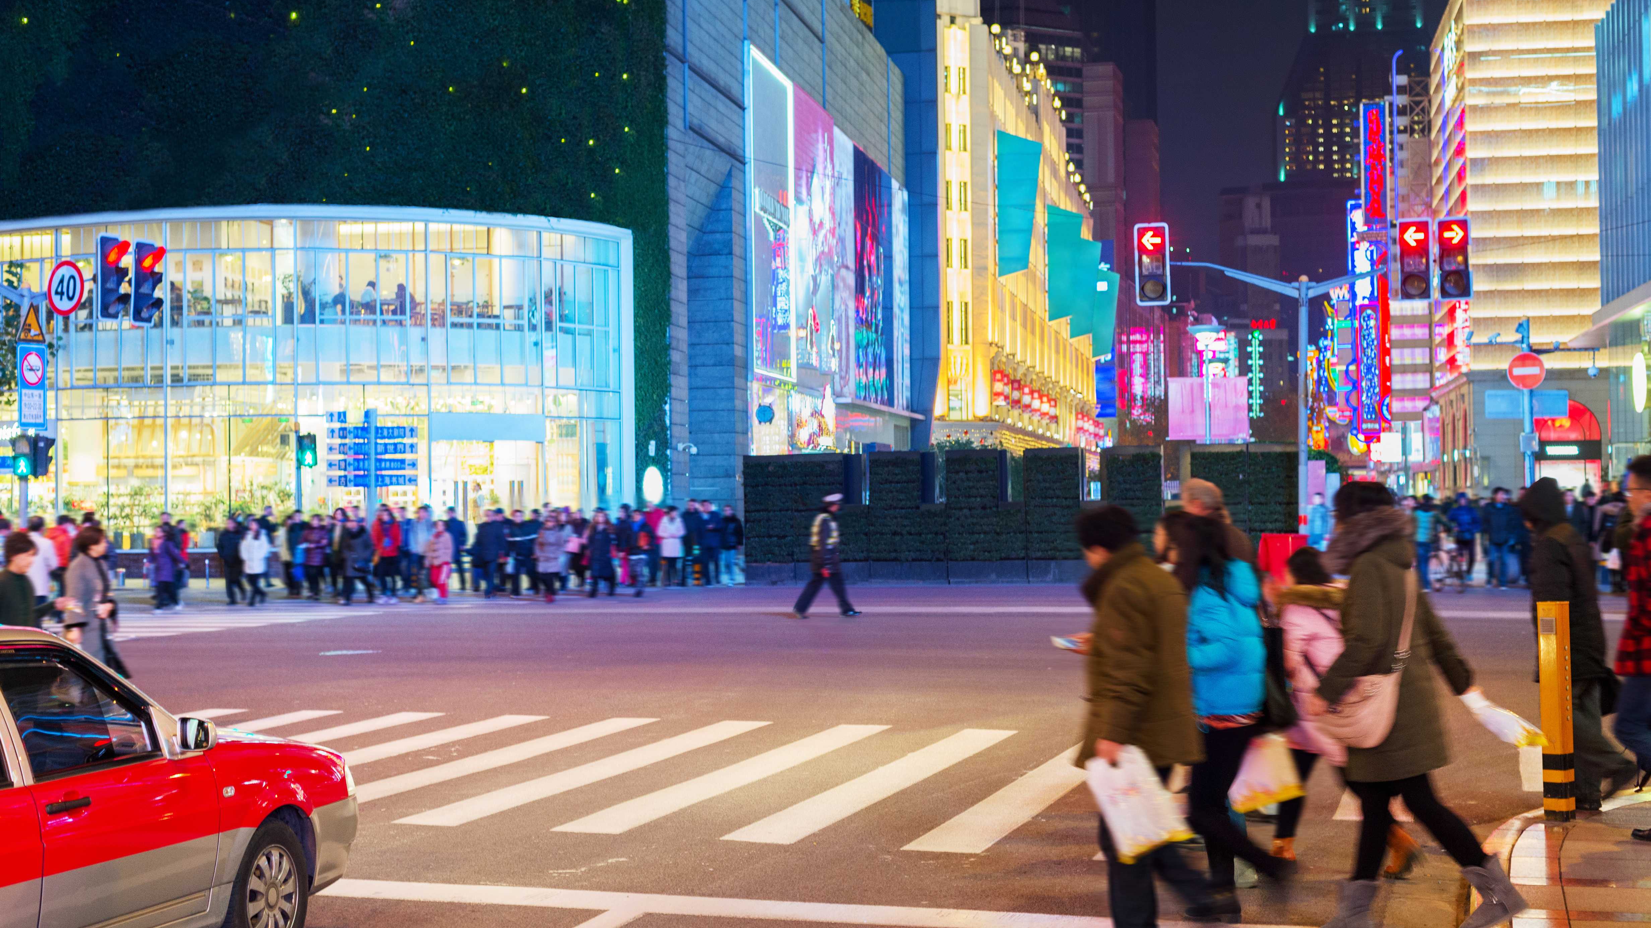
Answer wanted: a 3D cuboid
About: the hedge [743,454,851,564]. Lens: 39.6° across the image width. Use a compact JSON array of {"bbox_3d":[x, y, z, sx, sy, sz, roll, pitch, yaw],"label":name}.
[{"bbox_3d":[-0.483,0.903,45.954,2.246,2.158,0.600,-1,-1,17],"label":"hedge"}]

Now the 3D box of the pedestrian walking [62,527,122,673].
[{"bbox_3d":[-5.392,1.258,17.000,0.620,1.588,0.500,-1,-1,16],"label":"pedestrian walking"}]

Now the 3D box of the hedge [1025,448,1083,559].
[{"bbox_3d":[4.488,0.776,44.387,1.123,2.151,0.600,-1,-1,17],"label":"hedge"}]

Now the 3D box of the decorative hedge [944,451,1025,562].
[{"bbox_3d":[3.180,0.817,44.799,1.620,2.154,0.600,-1,-1,17],"label":"decorative hedge"}]

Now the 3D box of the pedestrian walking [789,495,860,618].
[{"bbox_3d":[0.000,1.323,33.000,0.950,1.773,0.520,-1,-1,6],"label":"pedestrian walking"}]

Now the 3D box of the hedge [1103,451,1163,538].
[{"bbox_3d":[5.947,0.738,43.928,1.137,2.141,0.600,-1,-1,17],"label":"hedge"}]

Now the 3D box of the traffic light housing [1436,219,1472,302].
[{"bbox_3d":[10.976,-3.590,40.000,0.560,1.420,0.320,-2,-1,16],"label":"traffic light housing"}]

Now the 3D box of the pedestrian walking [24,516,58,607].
[{"bbox_3d":[-11.029,1.549,32.200,0.480,1.631,0.380,-1,-1,19],"label":"pedestrian walking"}]

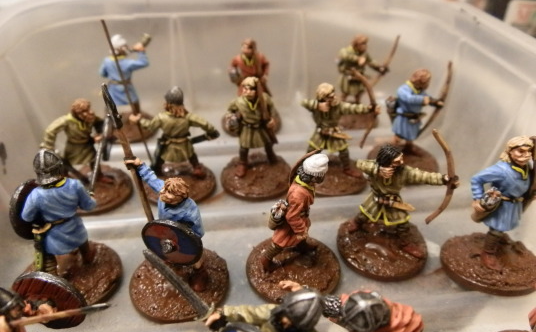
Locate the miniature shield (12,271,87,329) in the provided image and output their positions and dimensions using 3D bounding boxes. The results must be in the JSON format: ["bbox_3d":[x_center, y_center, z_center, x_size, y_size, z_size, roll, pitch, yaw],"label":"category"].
[{"bbox_3d":[-0.043,0.027,0.086,0.015,0.015,0.003,6,32,8],"label":"miniature shield"}]

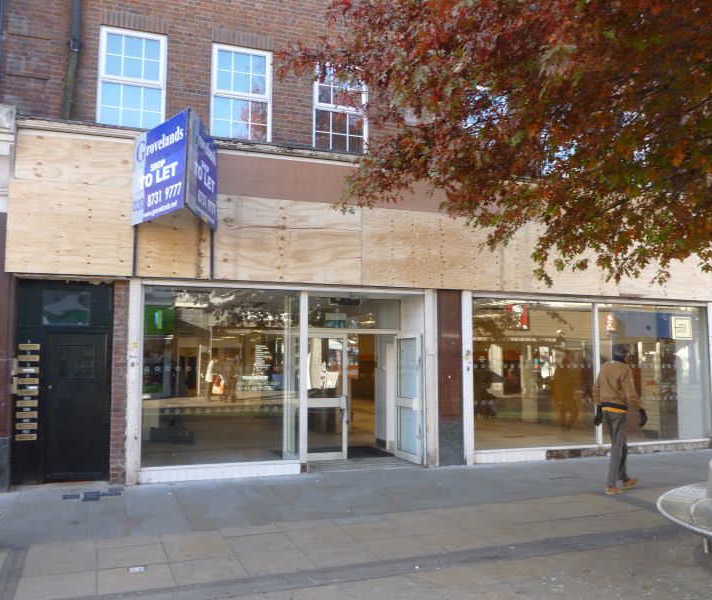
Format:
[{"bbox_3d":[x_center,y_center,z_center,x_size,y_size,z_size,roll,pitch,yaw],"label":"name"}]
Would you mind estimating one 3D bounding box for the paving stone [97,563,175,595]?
[{"bbox_3d":[-1.762,2.240,5.155,0.563,0.050,0.572,2,-4,-22],"label":"paving stone"}]

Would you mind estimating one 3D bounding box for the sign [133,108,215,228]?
[{"bbox_3d":[-2.244,-1.630,8.264,1.109,1.192,1.349,2,-5,-20],"label":"sign"}]

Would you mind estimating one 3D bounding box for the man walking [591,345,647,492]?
[{"bbox_3d":[3.443,1.530,8.473,0.600,1.881,0.520,2,-5,-22],"label":"man walking"}]

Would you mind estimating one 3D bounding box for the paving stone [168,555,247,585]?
[{"bbox_3d":[-1.228,2.256,5.346,0.566,0.050,0.568,2,-4,-22],"label":"paving stone"}]

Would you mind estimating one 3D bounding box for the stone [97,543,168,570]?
[{"bbox_3d":[-1.972,2.276,5.685,0.571,0.050,0.570,2,-4,-22],"label":"stone"}]

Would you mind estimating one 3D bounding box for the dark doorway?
[{"bbox_3d":[-3.678,1.419,8.626,0.780,1.940,0.100,2,-5,-20],"label":"dark doorway"}]

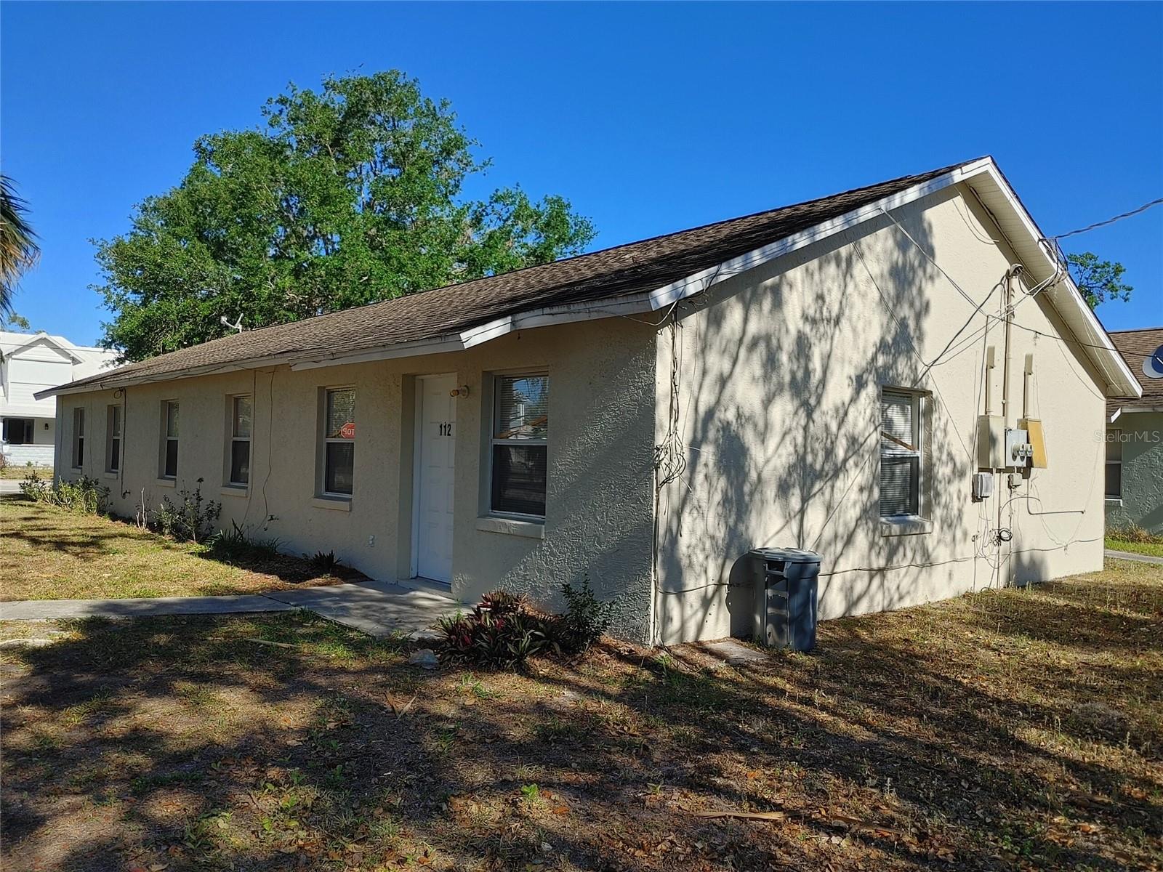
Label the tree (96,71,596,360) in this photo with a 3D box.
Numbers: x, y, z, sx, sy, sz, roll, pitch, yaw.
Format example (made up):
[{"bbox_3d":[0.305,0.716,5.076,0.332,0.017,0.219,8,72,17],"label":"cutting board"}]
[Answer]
[{"bbox_3d":[-8.237,-5.503,30.496,17.300,14.542,15.500,2,-1,-15],"label":"tree"}]

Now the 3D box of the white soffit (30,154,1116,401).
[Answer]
[{"bbox_3d":[-2.595,-1.757,16.756,10.500,2.380,20.400,3,-2,-42],"label":"white soffit"}]

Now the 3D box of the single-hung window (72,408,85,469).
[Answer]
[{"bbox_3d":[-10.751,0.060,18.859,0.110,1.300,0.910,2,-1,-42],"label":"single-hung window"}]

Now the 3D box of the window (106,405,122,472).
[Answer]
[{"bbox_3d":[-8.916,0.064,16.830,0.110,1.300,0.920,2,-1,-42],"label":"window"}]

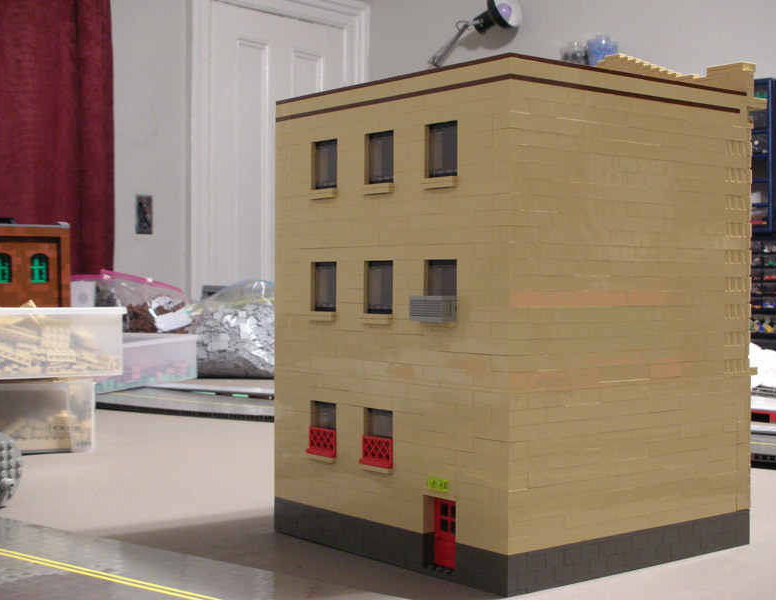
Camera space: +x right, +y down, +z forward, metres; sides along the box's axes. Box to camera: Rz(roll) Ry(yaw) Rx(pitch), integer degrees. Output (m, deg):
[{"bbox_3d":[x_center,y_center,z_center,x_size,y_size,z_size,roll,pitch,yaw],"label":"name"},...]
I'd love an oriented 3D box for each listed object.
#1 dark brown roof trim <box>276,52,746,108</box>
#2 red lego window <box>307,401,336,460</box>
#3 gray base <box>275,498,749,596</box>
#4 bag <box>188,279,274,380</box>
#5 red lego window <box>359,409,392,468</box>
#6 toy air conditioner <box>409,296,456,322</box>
[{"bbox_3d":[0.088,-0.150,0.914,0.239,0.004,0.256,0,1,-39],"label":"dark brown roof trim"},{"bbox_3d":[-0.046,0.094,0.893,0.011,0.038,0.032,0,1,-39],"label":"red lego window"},{"bbox_3d":[0.089,0.166,0.920,0.247,0.026,0.256,0,1,-39],"label":"gray base"},{"bbox_3d":[-0.229,0.049,2.220,0.240,0.176,0.170,0,1,0],"label":"bag"},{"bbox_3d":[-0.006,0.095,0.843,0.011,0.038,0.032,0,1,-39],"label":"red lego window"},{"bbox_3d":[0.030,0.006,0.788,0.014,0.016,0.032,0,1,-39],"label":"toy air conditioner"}]

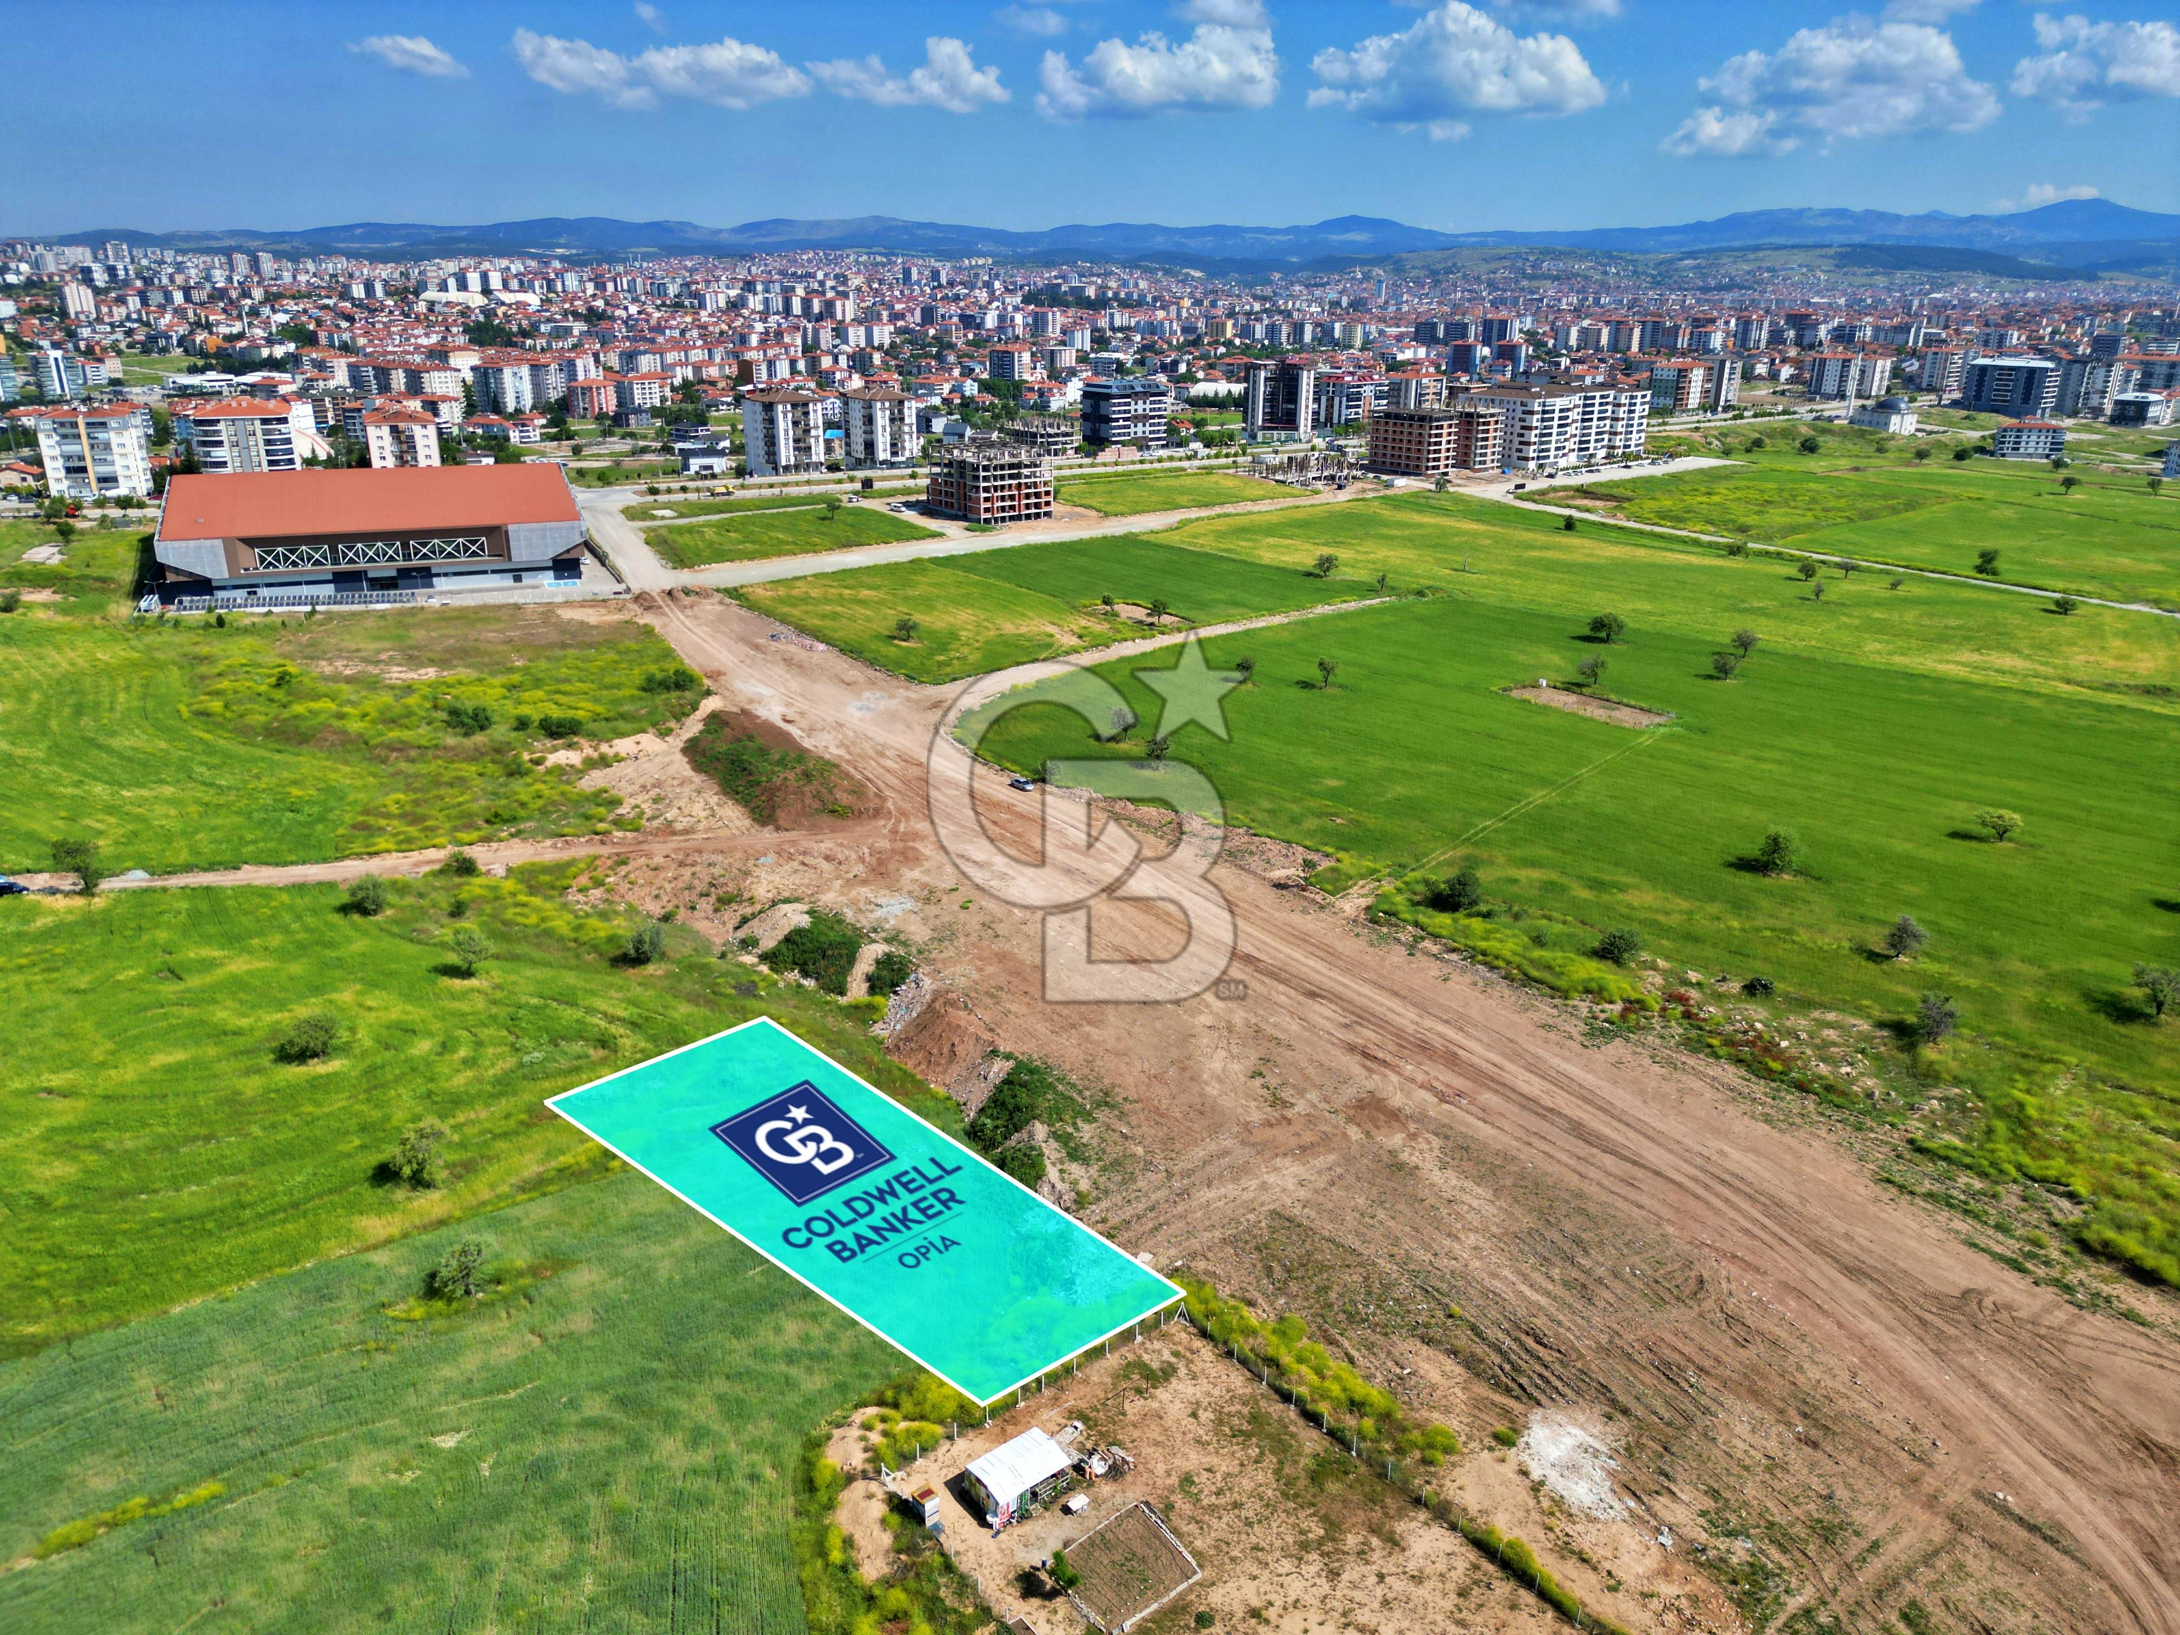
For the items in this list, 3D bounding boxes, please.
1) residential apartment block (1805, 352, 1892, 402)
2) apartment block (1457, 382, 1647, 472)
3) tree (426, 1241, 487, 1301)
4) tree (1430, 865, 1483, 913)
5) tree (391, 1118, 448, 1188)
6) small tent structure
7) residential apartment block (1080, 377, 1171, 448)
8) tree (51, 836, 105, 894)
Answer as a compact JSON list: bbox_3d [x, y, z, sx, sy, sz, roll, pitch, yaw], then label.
[{"bbox_3d":[478.760,-278.910,952.840,24.000,28.000,39.000,-16,26,-37],"label":"residential apartment block"},{"bbox_3d":[195.656,-166.778,636.834,81.389,29.859,38.676,-15,26,-36],"label":"apartment block"},{"bbox_3d":[-47.360,34.168,113.832,4.000,4.400,4.000,1,20,0],"label":"tree"},{"bbox_3d":[46.670,9.050,191.330,5.700,5.200,5.700,6,21,14],"label":"tree"},{"bbox_3d":[-56.450,28.440,127.480,4.900,6.000,4.900,-10,23,-25],"label":"tree"},{"bbox_3d":[-4.775,44.167,101.531,5.950,2.350,4.100,-15,25,-35],"label":"small tent structure"},{"bbox_3d":[14.695,-164.748,621.655,31.982,27.675,17.129,-16,26,-38],"label":"residential apartment block"},{"bbox_3d":[-119.790,5.740,178.830,5.800,7.200,5.800,-14,25,-33],"label":"tree"}]

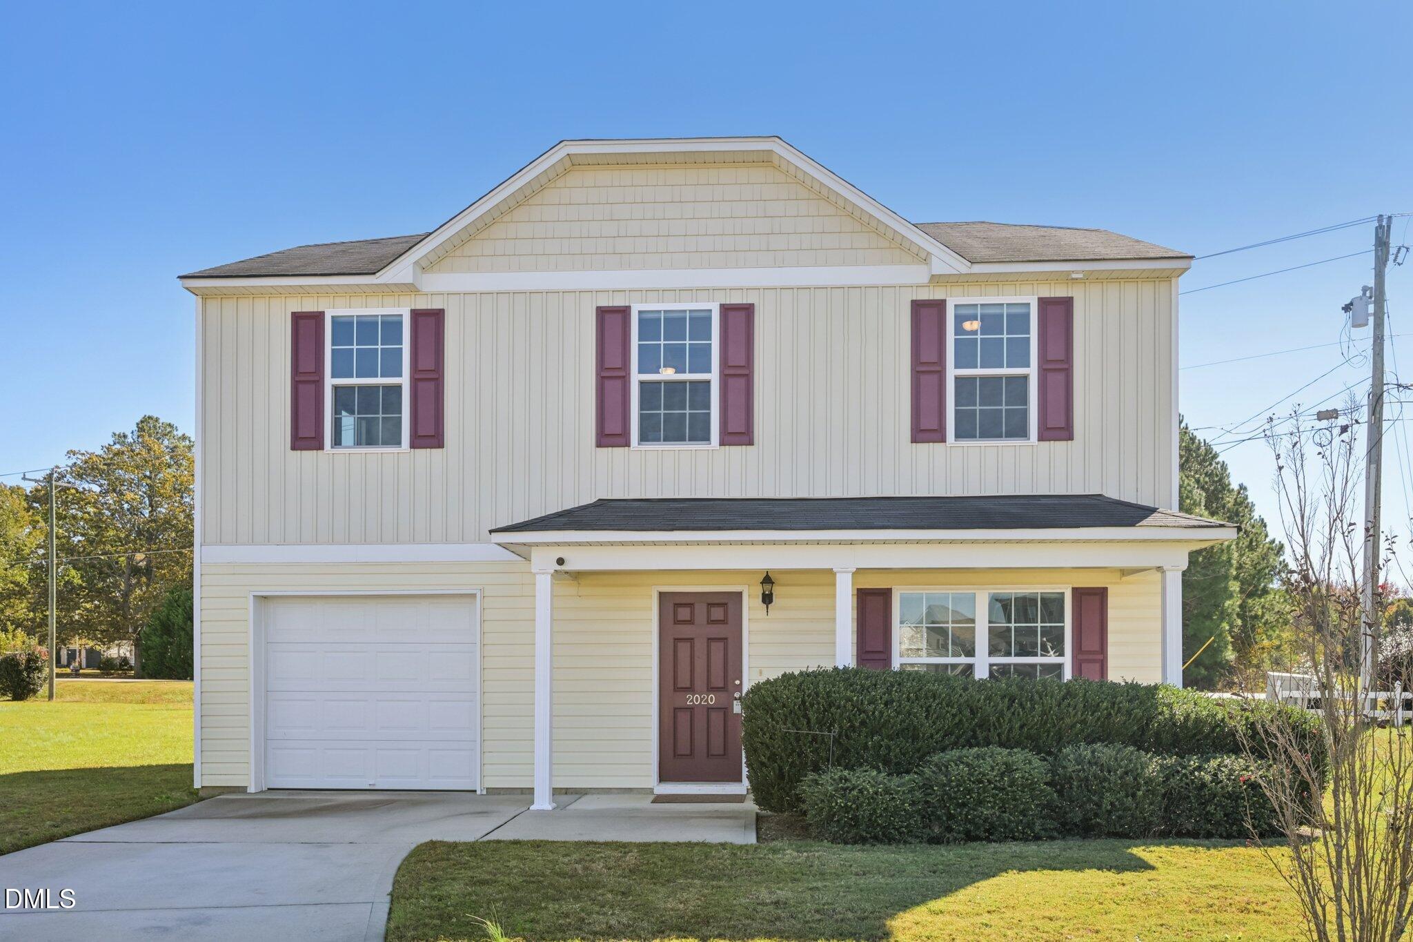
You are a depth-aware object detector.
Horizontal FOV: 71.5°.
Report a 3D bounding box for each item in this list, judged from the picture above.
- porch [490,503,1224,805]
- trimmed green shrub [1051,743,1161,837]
[{"bbox_3d":[1.420,1.690,9.570,6.700,3.100,1.600,0,-3,3],"label":"porch"},{"bbox_3d":[3.376,2.709,8.300,0.980,0.750,0.920,0,-3,3],"label":"trimmed green shrub"}]

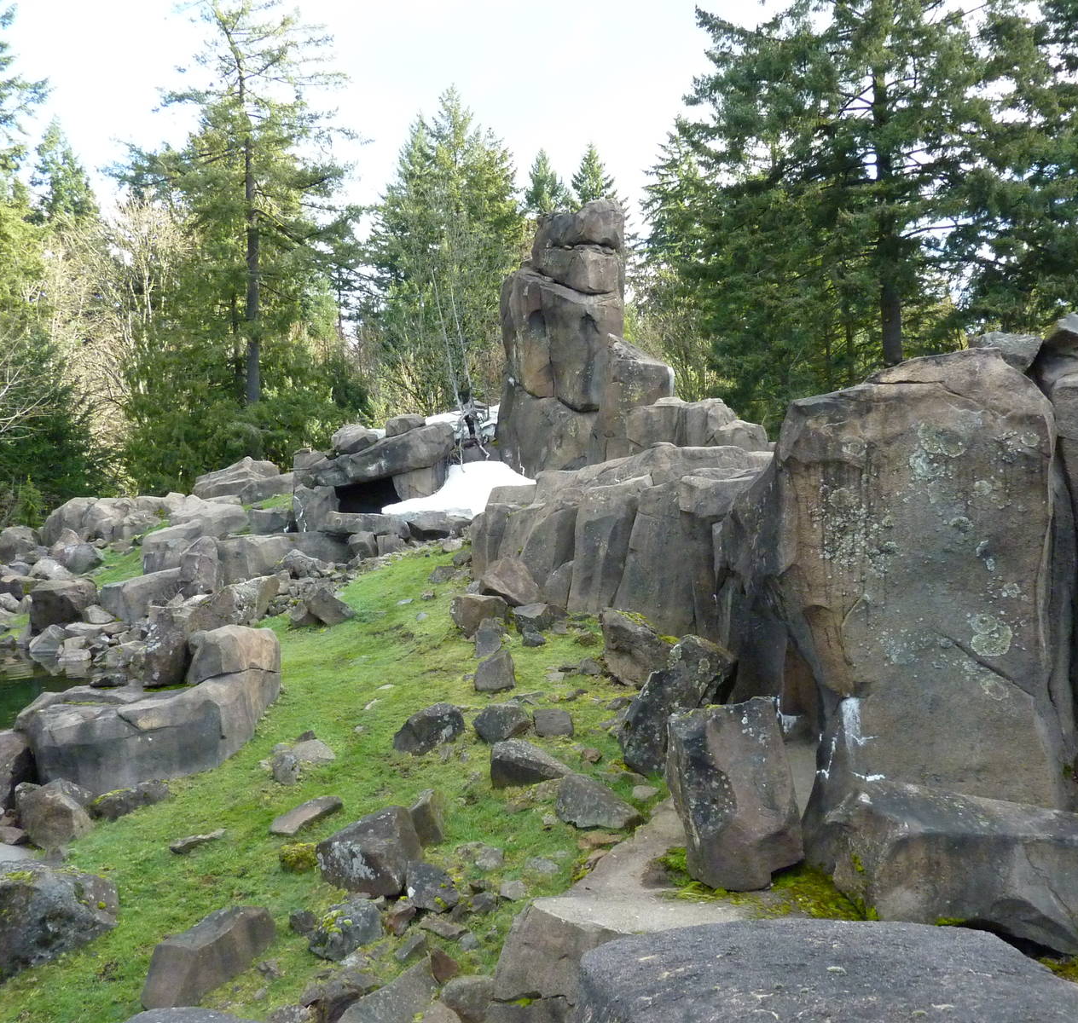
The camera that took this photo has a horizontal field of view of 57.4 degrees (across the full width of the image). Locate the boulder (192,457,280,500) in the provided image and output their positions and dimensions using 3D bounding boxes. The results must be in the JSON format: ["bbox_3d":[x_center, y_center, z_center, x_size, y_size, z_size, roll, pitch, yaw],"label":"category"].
[{"bbox_3d":[-9.849,-1.039,32.000,2.700,1.350,1.900,-1,-1,0],"label":"boulder"}]

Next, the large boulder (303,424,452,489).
[{"bbox_3d":[-4.609,-1.588,28.500,4.300,1.850,2.800,-1,-1,-10],"label":"large boulder"}]

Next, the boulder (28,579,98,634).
[{"bbox_3d":[-10.408,2.058,21.500,1.450,1.150,1.250,-1,-1,-17],"label":"boulder"}]

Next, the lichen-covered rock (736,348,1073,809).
[{"bbox_3d":[2.976,0.643,8.200,2.350,3.700,1.500,-1,-1,6],"label":"lichen-covered rock"}]

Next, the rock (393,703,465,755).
[{"bbox_3d":[-1.209,2.411,10.900,0.780,0.520,0.560,-1,-1,-6],"label":"rock"}]

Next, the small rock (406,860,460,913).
[{"bbox_3d":[-0.659,2.360,6.200,0.330,0.270,0.260,-2,1,-6],"label":"small rock"}]

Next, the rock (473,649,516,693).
[{"bbox_3d":[-0.597,2.151,13.300,0.560,0.570,0.500,-1,-1,0],"label":"rock"}]

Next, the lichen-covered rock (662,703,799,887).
[{"bbox_3d":[1.510,2.172,7.650,0.860,1.360,0.780,-1,-1,-18],"label":"lichen-covered rock"}]

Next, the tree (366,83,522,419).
[{"bbox_3d":[-4.691,-11.953,49.000,7.600,18.000,7.600,-1,-1,0],"label":"tree"}]

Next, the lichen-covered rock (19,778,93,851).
[{"bbox_3d":[-4.881,3.041,9.950,0.740,0.680,0.650,-1,-1,-17],"label":"lichen-covered rock"}]

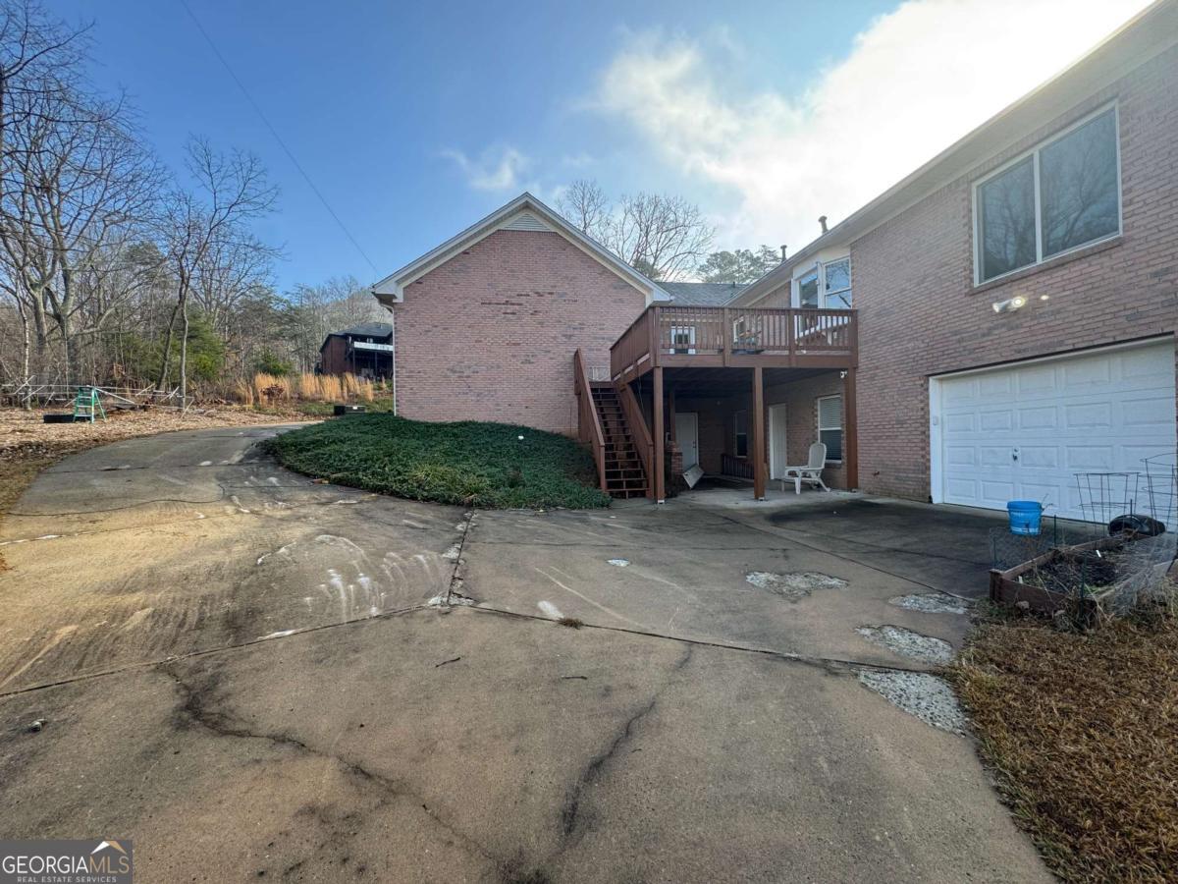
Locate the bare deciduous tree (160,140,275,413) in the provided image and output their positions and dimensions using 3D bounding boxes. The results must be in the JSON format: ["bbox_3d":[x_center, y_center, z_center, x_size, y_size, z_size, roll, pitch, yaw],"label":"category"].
[{"bbox_3d":[-16.400,-7.500,21.000,4.600,11.800,4.400,-1,0,-38],"label":"bare deciduous tree"}]

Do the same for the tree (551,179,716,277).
[{"bbox_3d":[3.100,-9.500,32.000,10.000,15.500,9.500,-1,0,6],"label":"tree"}]

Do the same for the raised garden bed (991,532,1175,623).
[{"bbox_3d":[4.290,1.100,3.950,2.300,0.250,0.650,-1,0,-28],"label":"raised garden bed"}]

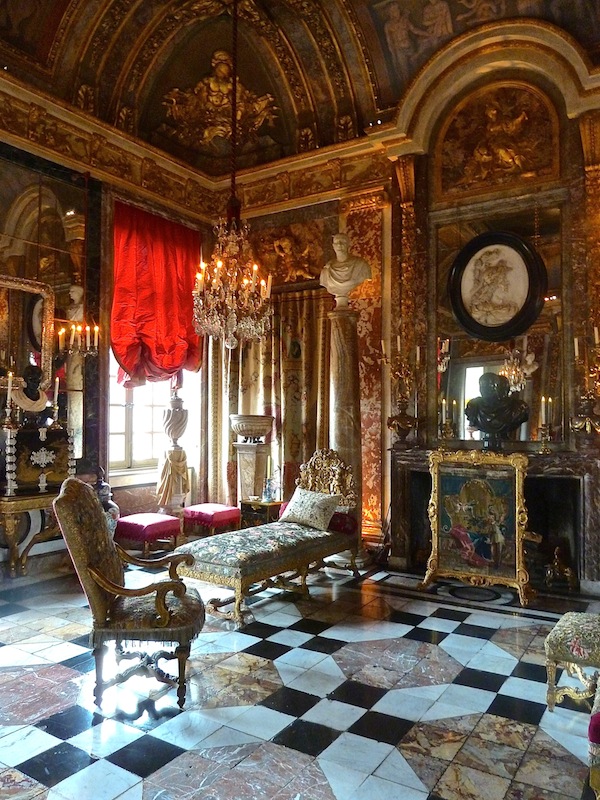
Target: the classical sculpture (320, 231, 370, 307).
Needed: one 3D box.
[{"bbox_3d":[0.502,-1.445,6.556,0.550,0.839,0.330,-1,-2,27],"label":"classical sculpture"}]

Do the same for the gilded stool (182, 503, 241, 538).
[{"bbox_3d":[-1.183,1.663,7.771,0.583,0.413,0.583,-2,-2,33],"label":"gilded stool"}]

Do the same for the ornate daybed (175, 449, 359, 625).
[{"bbox_3d":[-0.225,1.133,5.419,0.811,1.293,1.815,-2,-3,37],"label":"ornate daybed"}]

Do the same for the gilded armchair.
[{"bbox_3d":[-0.985,1.089,3.558,0.825,1.238,0.674,0,-2,-3],"label":"gilded armchair"}]

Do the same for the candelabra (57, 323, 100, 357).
[{"bbox_3d":[-2.538,-0.697,6.652,0.261,0.391,0.440,-2,-2,33],"label":"candelabra"}]

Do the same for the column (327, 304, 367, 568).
[{"bbox_3d":[0.509,0.398,6.489,0.426,2.835,0.426,0,-2,0],"label":"column"}]

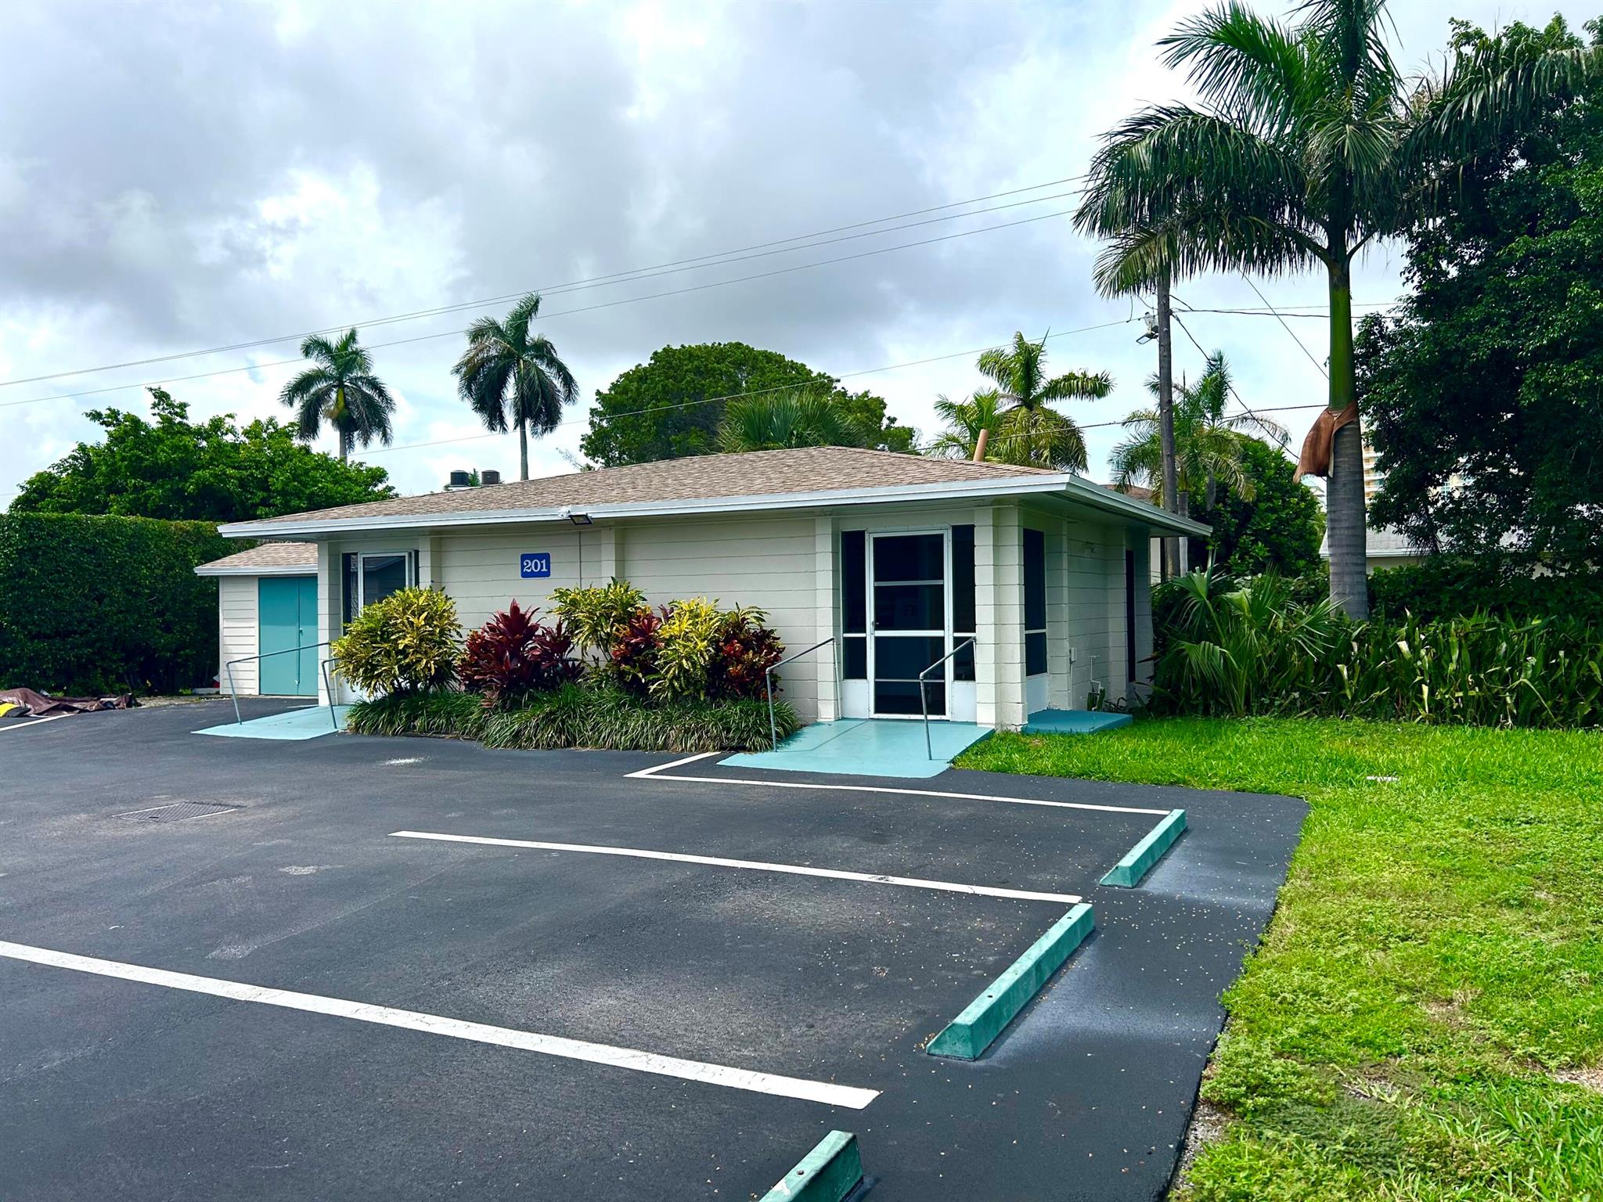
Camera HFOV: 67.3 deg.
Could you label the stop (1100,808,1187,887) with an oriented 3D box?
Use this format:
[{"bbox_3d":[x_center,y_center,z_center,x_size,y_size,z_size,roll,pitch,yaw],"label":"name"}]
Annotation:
[{"bbox_3d":[2.088,1.466,7.261,0.180,0.120,1.850,-1,0,27],"label":"stop"}]

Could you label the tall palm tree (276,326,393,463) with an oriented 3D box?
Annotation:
[{"bbox_3d":[-19.611,-4.723,50.958,5.000,13.631,5.000,-1,0,0],"label":"tall palm tree"}]

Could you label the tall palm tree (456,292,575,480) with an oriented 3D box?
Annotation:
[{"bbox_3d":[-11.258,-5.176,47.956,5.100,14.263,5.100,-1,0,0],"label":"tall palm tree"}]

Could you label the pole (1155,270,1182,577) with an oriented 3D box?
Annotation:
[{"bbox_3d":[7.301,-3.678,24.000,0.280,10.346,0.280,-1,0,27],"label":"pole"}]

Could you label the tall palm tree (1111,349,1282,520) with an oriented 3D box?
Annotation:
[{"bbox_3d":[9.806,-2.364,29.976,4.400,7.723,4.400,-1,0,0],"label":"tall palm tree"}]

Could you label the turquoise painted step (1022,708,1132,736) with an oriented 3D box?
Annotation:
[{"bbox_3d":[2.771,1.296,12.429,0.920,0.125,1.900,-1,0,27],"label":"turquoise painted step"}]

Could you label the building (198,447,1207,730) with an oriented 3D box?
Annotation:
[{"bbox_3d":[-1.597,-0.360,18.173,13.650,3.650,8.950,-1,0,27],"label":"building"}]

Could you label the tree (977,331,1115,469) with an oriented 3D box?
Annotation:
[{"bbox_3d":[7.443,-3.444,37.969,4.600,10.148,4.600,-1,0,0],"label":"tree"}]

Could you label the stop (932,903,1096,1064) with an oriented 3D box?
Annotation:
[{"bbox_3d":[0.901,1.467,4.847,0.175,0.120,1.810,-1,0,27],"label":"stop"}]

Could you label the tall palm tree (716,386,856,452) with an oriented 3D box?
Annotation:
[{"bbox_3d":[-0.294,-1.487,25.980,3.600,6.303,3.600,-1,0,0],"label":"tall palm tree"}]

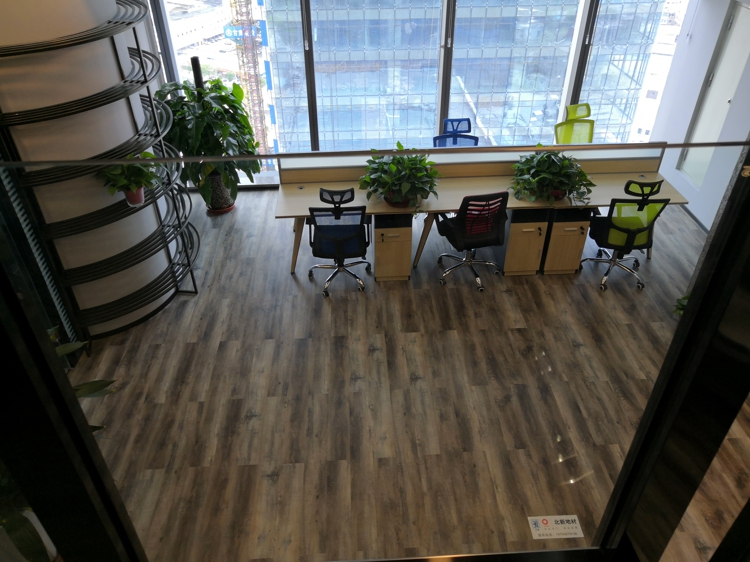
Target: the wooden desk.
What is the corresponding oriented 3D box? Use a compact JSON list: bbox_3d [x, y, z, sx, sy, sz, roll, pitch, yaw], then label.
[{"bbox_3d":[0.934,-0.505,5.537,3.600,0.745,0.650,-2,37,-2],"label":"wooden desk"}]

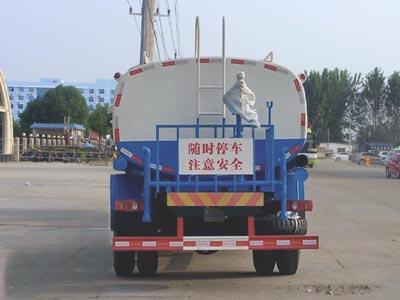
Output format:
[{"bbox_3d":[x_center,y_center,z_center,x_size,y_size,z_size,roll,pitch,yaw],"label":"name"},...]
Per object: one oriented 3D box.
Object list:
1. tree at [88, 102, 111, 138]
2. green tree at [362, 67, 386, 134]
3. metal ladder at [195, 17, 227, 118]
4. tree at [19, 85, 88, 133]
[{"bbox_3d":[-12.300,-2.400,54.000,3.570,6.890,3.600,0,0,0],"label":"tree"},{"bbox_3d":[33.780,-7.360,85.000,4.650,16.840,4.600,0,0,0],"label":"green tree"},{"bbox_3d":[0.120,-0.970,5.200,0.340,1.240,0.300,0,0,-6],"label":"metal ladder"},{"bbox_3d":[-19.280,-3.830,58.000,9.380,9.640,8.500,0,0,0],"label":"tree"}]

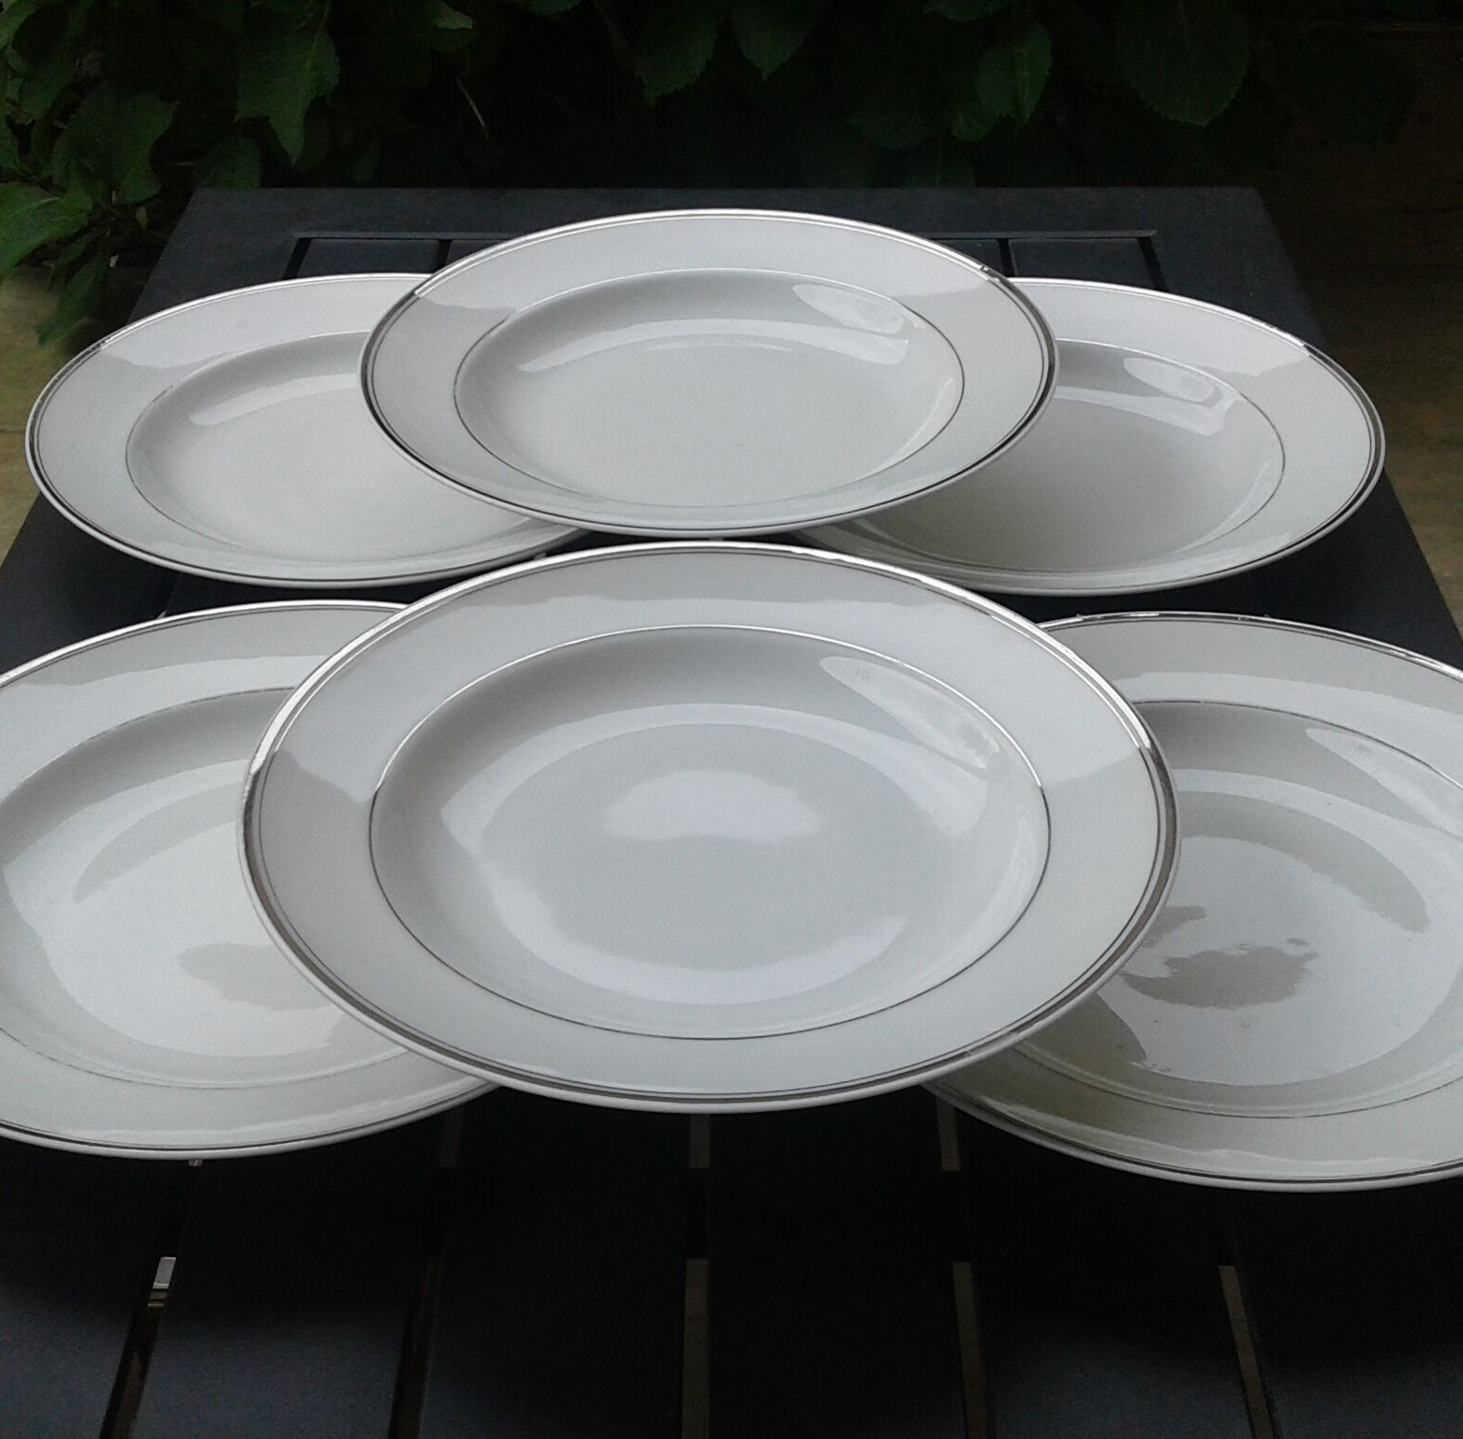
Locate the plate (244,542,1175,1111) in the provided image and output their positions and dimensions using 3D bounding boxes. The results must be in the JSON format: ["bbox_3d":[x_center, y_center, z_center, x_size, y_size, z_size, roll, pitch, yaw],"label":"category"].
[{"bbox_3d":[-0.005,0.027,0.544,0.245,0.034,0.245,0,37,0],"label":"plate"}]

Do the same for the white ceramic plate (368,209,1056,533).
[{"bbox_3d":[-0.008,-0.121,0.734,0.245,0.034,0.245,0,37,0],"label":"white ceramic plate"}]

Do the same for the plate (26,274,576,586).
[{"bbox_3d":[-0.143,-0.106,0.776,0.245,0.034,0.245,0,37,0],"label":"plate"}]

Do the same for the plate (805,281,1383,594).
[{"bbox_3d":[0.116,-0.100,0.755,0.245,0.034,0.245,0,37,0],"label":"plate"}]

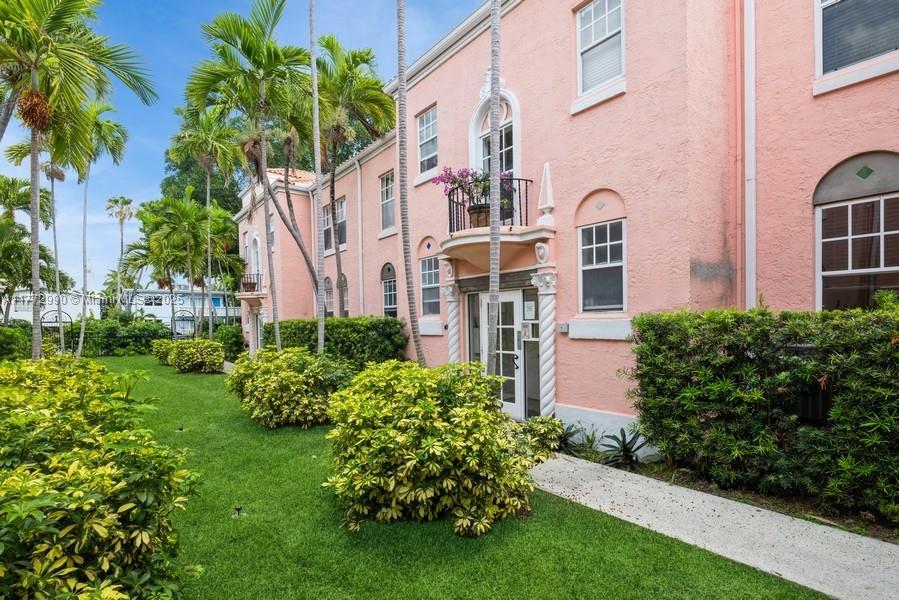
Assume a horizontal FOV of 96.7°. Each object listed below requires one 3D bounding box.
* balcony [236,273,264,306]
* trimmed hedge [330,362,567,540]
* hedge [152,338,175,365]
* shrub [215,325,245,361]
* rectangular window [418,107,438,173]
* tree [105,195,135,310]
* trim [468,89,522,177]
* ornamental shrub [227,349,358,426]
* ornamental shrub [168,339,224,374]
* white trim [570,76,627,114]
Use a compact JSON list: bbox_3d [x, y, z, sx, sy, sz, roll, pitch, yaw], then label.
[{"bbox_3d":[-7.670,-0.450,15.500,0.680,1.240,1.750,1,-3,-40],"label":"balcony"},{"bbox_3d":[0.000,1.200,3.870,2.100,1.250,1.650,-1,-2,0],"label":"trimmed hedge"},{"bbox_3d":[-10.750,1.960,15.500,1.400,0.970,1.500,1,-3,-40],"label":"hedge"},{"bbox_3d":[-9.907,1.914,18.000,1.100,1.500,1.400,0,-2,-42],"label":"shrub"},{"bbox_3d":[-0.451,-3.220,8.070,0.120,1.200,0.680,0,-2,-42],"label":"rectangular window"},{"bbox_3d":[-33.000,-3.400,40.000,2.600,14.200,2.600,1,-3,-40],"label":"tree"},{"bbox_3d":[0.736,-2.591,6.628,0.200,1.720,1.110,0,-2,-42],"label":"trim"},{"bbox_3d":[-2.770,1.410,6.950,1.800,1.170,2.100,1,-3,-40],"label":"ornamental shrub"},{"bbox_3d":[-8.953,1.954,14.200,1.550,1.030,1.700,0,-2,-42],"label":"ornamental shrub"},{"bbox_3d":[1.938,-2.674,5.252,0.130,0.200,0.770,0,-2,-42],"label":"white trim"}]

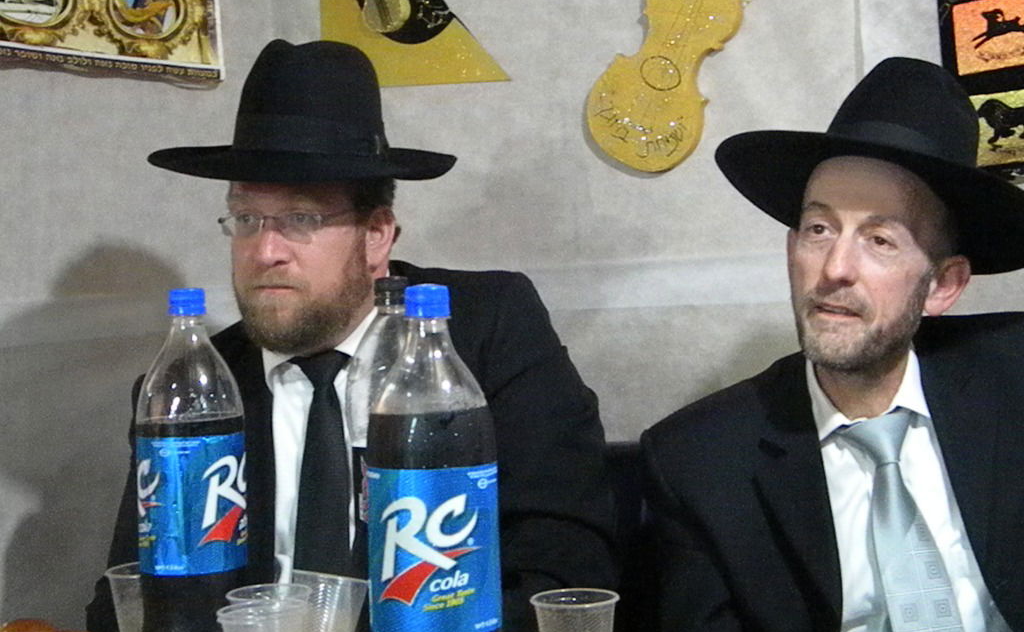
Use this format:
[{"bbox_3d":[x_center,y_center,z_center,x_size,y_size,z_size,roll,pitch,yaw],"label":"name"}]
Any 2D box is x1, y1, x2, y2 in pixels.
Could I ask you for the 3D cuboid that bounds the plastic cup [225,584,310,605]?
[{"bbox_3d":[-0.188,0.260,1.298,0.069,0.082,0.069,-2,0,0],"label":"plastic cup"}]

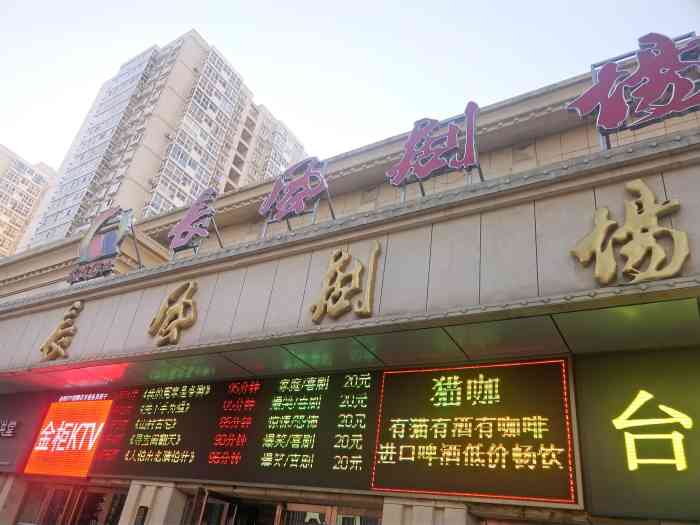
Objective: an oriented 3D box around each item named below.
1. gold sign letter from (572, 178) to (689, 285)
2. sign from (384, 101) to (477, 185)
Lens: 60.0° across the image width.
[{"bbox_3d":[2.668,-0.276,5.885,1.022,1.154,0.130,-11,-36,31],"label":"gold sign letter"},{"bbox_3d":[1.138,-1.578,8.328,1.349,1.157,0.130,-11,-36,31],"label":"sign"}]

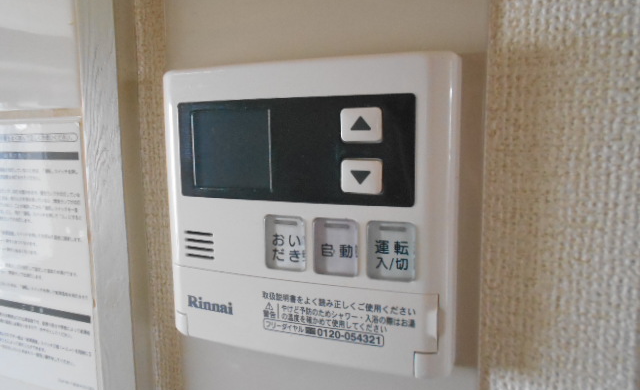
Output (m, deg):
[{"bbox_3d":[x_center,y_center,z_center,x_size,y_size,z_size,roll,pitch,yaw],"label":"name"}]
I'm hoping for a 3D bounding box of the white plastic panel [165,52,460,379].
[{"bbox_3d":[-0.009,0.007,0.203,0.125,0.120,0.019,2,8,23],"label":"white plastic panel"}]

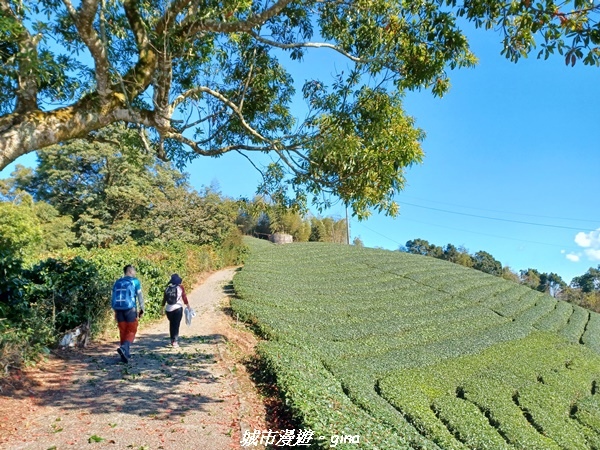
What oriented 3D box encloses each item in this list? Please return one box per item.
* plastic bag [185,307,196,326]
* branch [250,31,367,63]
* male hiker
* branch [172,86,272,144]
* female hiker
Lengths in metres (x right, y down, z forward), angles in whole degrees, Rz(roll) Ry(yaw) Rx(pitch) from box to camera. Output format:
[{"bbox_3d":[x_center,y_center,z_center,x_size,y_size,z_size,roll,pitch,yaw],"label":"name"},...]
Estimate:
[{"bbox_3d":[-2.312,1.932,9.150,0.250,0.420,0.200,-1,-6,10],"label":"plastic bag"},{"bbox_3d":[0.112,-2.348,5.700,1.500,0.420,0.500,0,-6,0],"label":"branch"},{"bbox_3d":[-2.977,1.537,7.500,0.560,1.690,0.580,0,-6,3],"label":"male hiker"},{"bbox_3d":[-1.073,-1.516,6.000,1.380,0.800,0.600,0,-6,0],"label":"branch"},{"bbox_3d":[-2.633,1.815,9.200,0.530,1.570,0.420,-1,-6,6],"label":"female hiker"}]

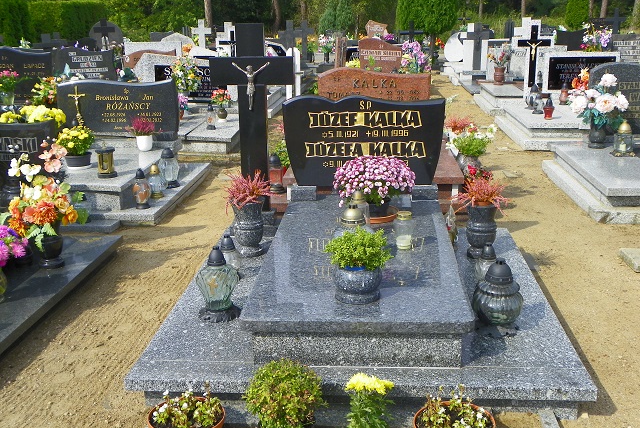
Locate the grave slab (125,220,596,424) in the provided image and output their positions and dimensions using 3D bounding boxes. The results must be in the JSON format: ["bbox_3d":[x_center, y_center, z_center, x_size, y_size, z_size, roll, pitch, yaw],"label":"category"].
[{"bbox_3d":[0.215,0.455,3.907,1.850,0.170,2.050,0,17,4],"label":"grave slab"}]

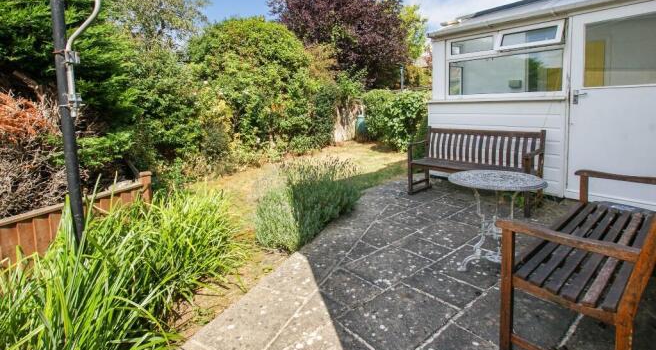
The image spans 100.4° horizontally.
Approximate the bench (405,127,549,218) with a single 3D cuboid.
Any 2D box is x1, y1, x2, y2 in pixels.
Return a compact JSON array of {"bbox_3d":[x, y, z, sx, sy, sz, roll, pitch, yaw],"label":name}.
[{"bbox_3d":[1.800,-0.142,3.470,0.640,0.880,1.380,-9,13,-43],"label":"bench"}]

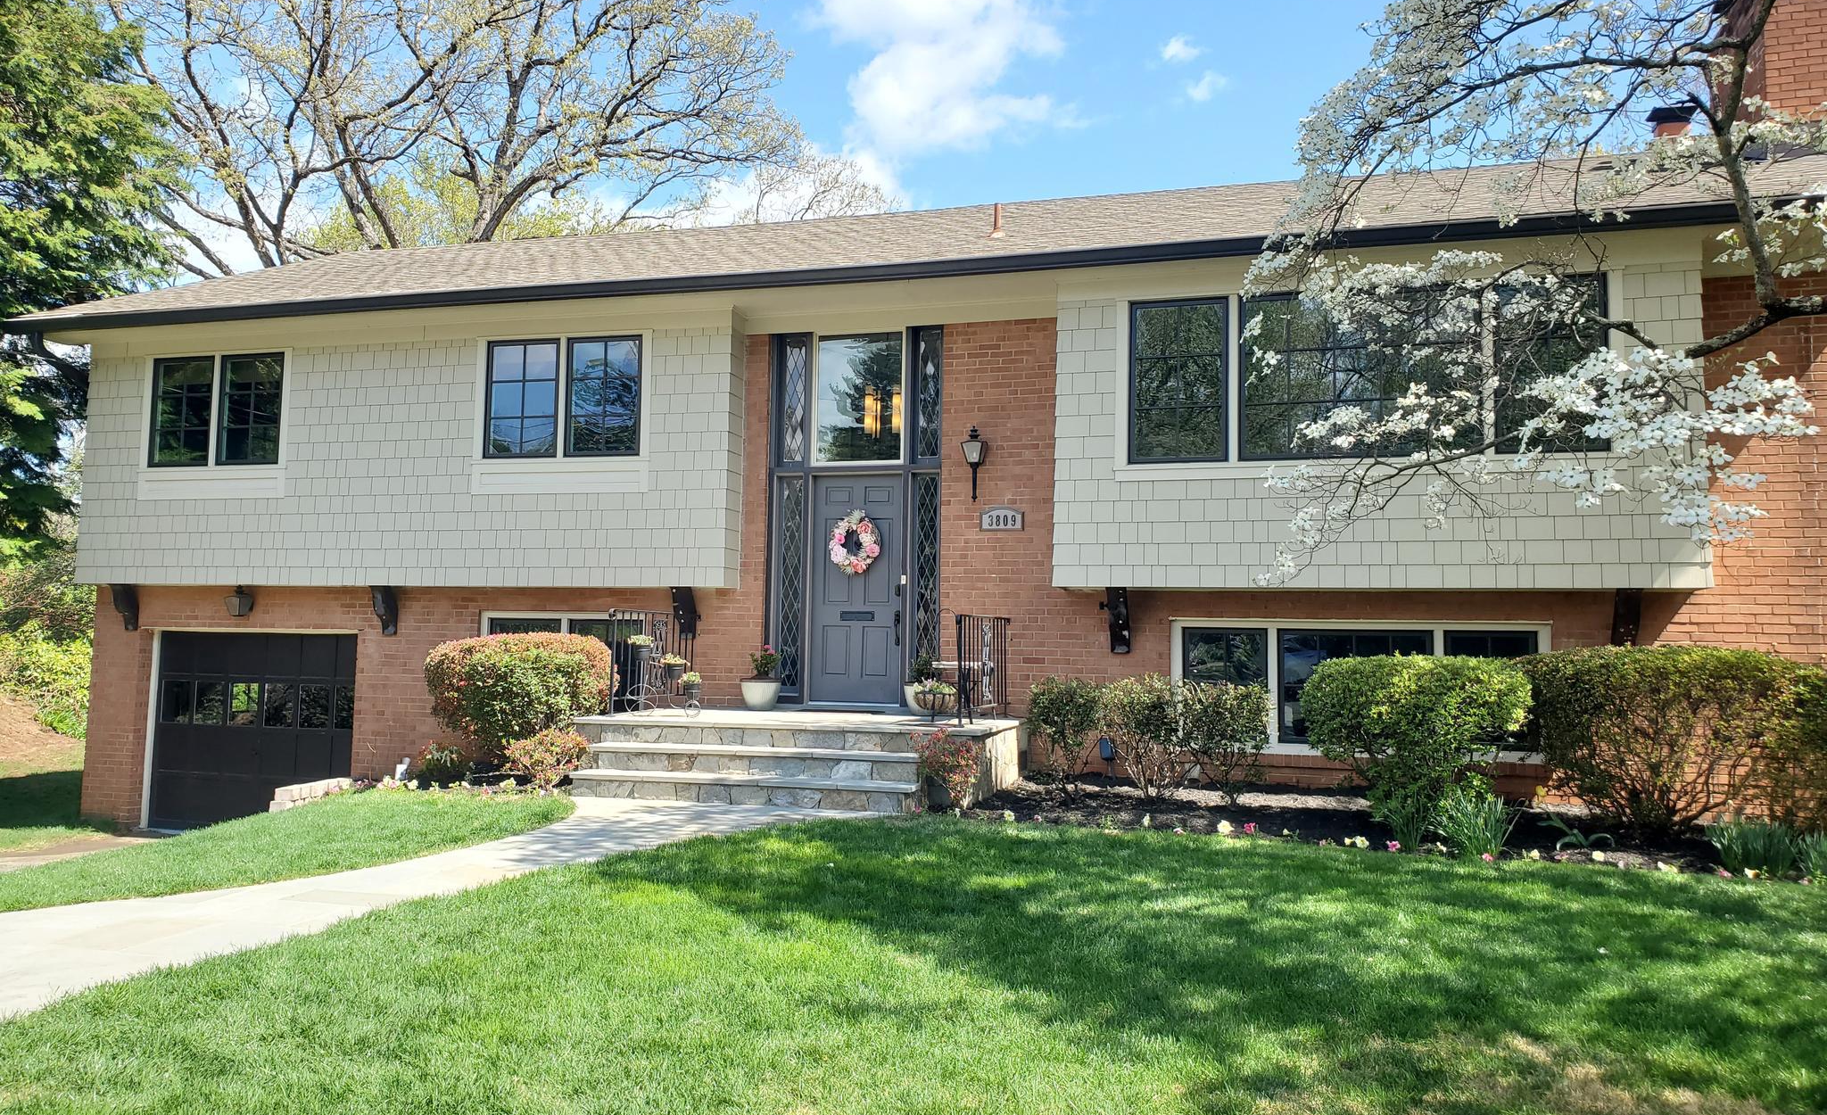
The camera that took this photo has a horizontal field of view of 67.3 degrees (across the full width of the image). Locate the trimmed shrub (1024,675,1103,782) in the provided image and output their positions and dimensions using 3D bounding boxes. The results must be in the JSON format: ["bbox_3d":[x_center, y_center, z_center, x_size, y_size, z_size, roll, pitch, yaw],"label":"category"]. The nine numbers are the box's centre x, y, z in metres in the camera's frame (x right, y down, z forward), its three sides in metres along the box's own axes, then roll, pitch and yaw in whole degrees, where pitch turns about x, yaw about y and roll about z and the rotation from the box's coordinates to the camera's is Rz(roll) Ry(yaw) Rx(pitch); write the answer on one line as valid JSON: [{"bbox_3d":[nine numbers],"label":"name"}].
[{"bbox_3d":[1.154,1.369,10.582,0.602,0.918,0.606,0,-5,15],"label":"trimmed shrub"}]

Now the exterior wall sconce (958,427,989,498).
[{"bbox_3d":[0.506,-0.804,11.751,0.200,0.640,0.250,0,-5,16],"label":"exterior wall sconce"}]

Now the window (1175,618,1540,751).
[{"bbox_3d":[3.498,1.036,10.878,2.849,1.060,0.120,0,-5,16],"label":"window"}]

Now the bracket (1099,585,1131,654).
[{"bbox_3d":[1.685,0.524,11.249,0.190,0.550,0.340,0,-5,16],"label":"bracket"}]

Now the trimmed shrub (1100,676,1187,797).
[{"bbox_3d":[1.760,1.378,10.528,0.659,0.968,0.657,0,-5,15],"label":"trimmed shrub"}]

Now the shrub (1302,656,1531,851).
[{"bbox_3d":[3.374,1.247,9.255,1.450,1.175,1.300,0,-5,16],"label":"shrub"}]

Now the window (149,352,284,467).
[{"bbox_3d":[-7.031,-1.476,13.841,1.617,1.122,0.100,0,-5,16],"label":"window"}]

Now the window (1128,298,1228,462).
[{"bbox_3d":[2.152,-1.424,11.116,0.787,1.330,0.100,0,-5,16],"label":"window"}]

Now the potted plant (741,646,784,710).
[{"bbox_3d":[-1.331,1.059,12.025,0.355,0.570,0.355,1,-4,0],"label":"potted plant"}]

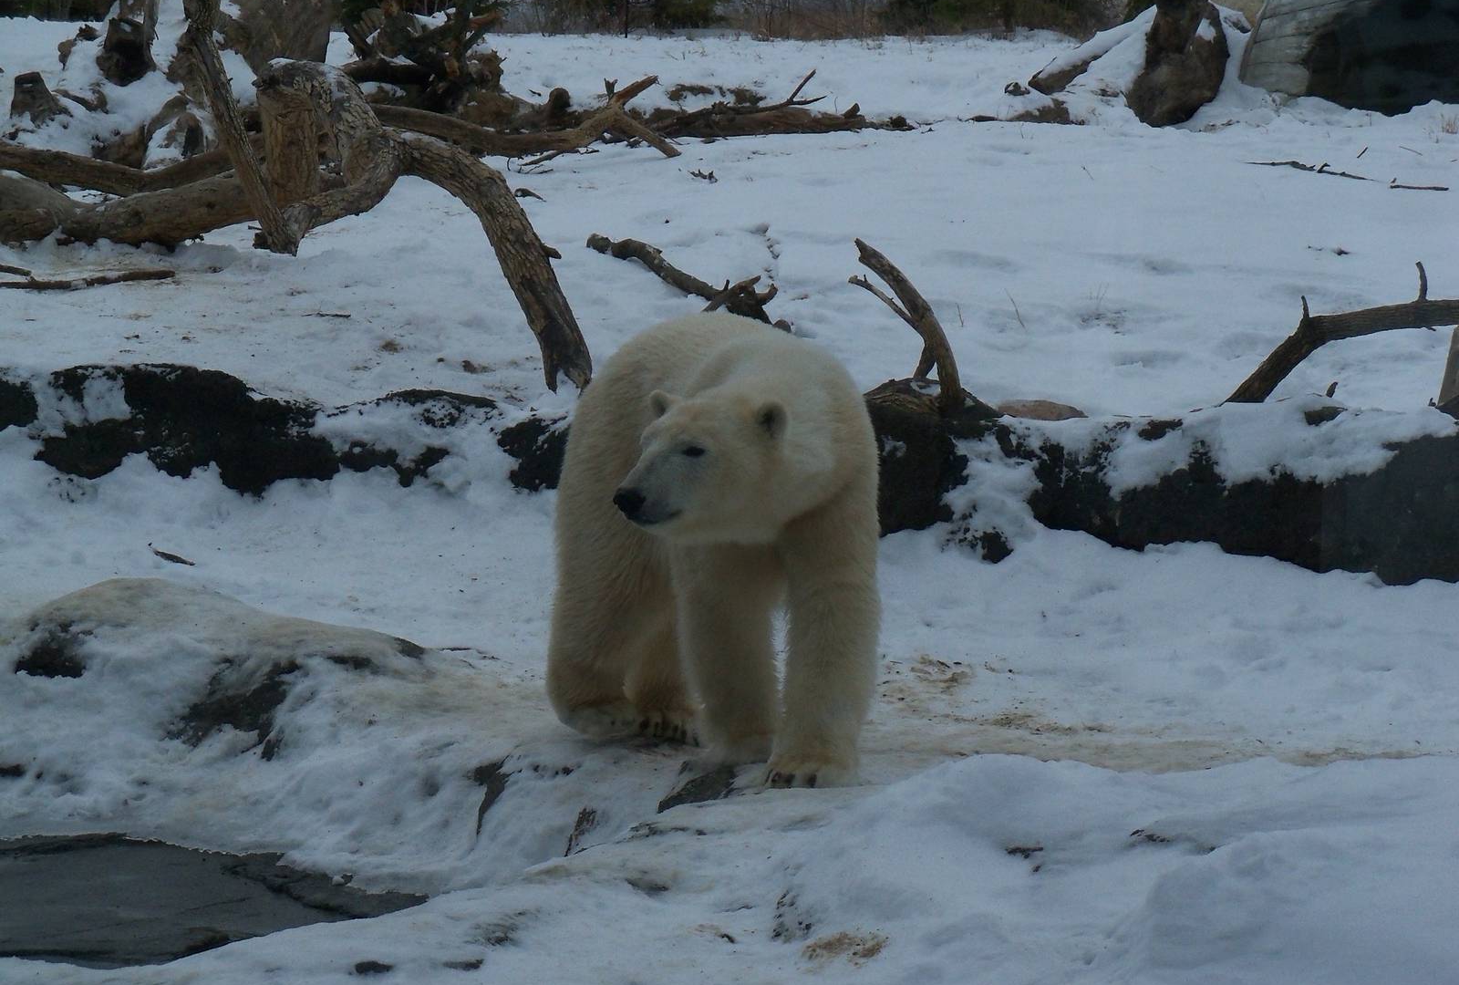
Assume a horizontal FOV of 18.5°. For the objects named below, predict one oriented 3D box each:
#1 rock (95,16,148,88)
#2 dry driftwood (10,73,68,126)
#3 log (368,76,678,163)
[{"bbox_3d":[-3.667,-2.663,27.000,0.310,0.420,0.310,0,8,0],"label":"rock"},{"bbox_3d":[-4.170,-2.374,27.000,0.350,0.300,0.320,0,8,0],"label":"dry driftwood"},{"bbox_3d":[-1.251,-2.310,27.700,1.950,0.500,0.700,0,8,0],"label":"log"}]

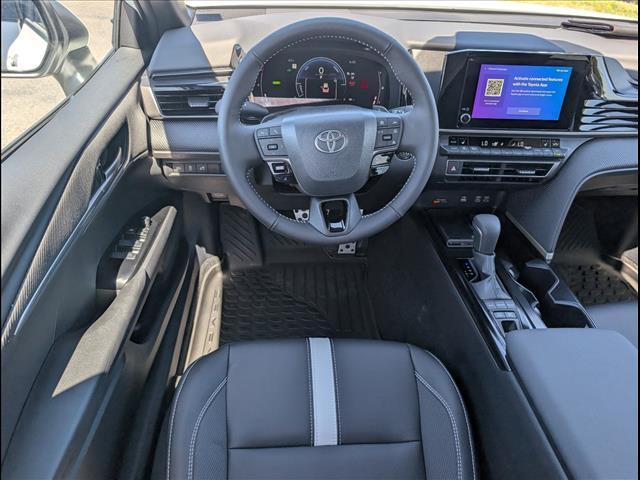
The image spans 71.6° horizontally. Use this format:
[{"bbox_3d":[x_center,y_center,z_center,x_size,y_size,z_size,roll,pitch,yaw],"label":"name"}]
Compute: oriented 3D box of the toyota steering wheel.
[{"bbox_3d":[0.016,-0.177,0.772,0.370,0.370,0.110,-6,15,-4],"label":"toyota steering wheel"}]

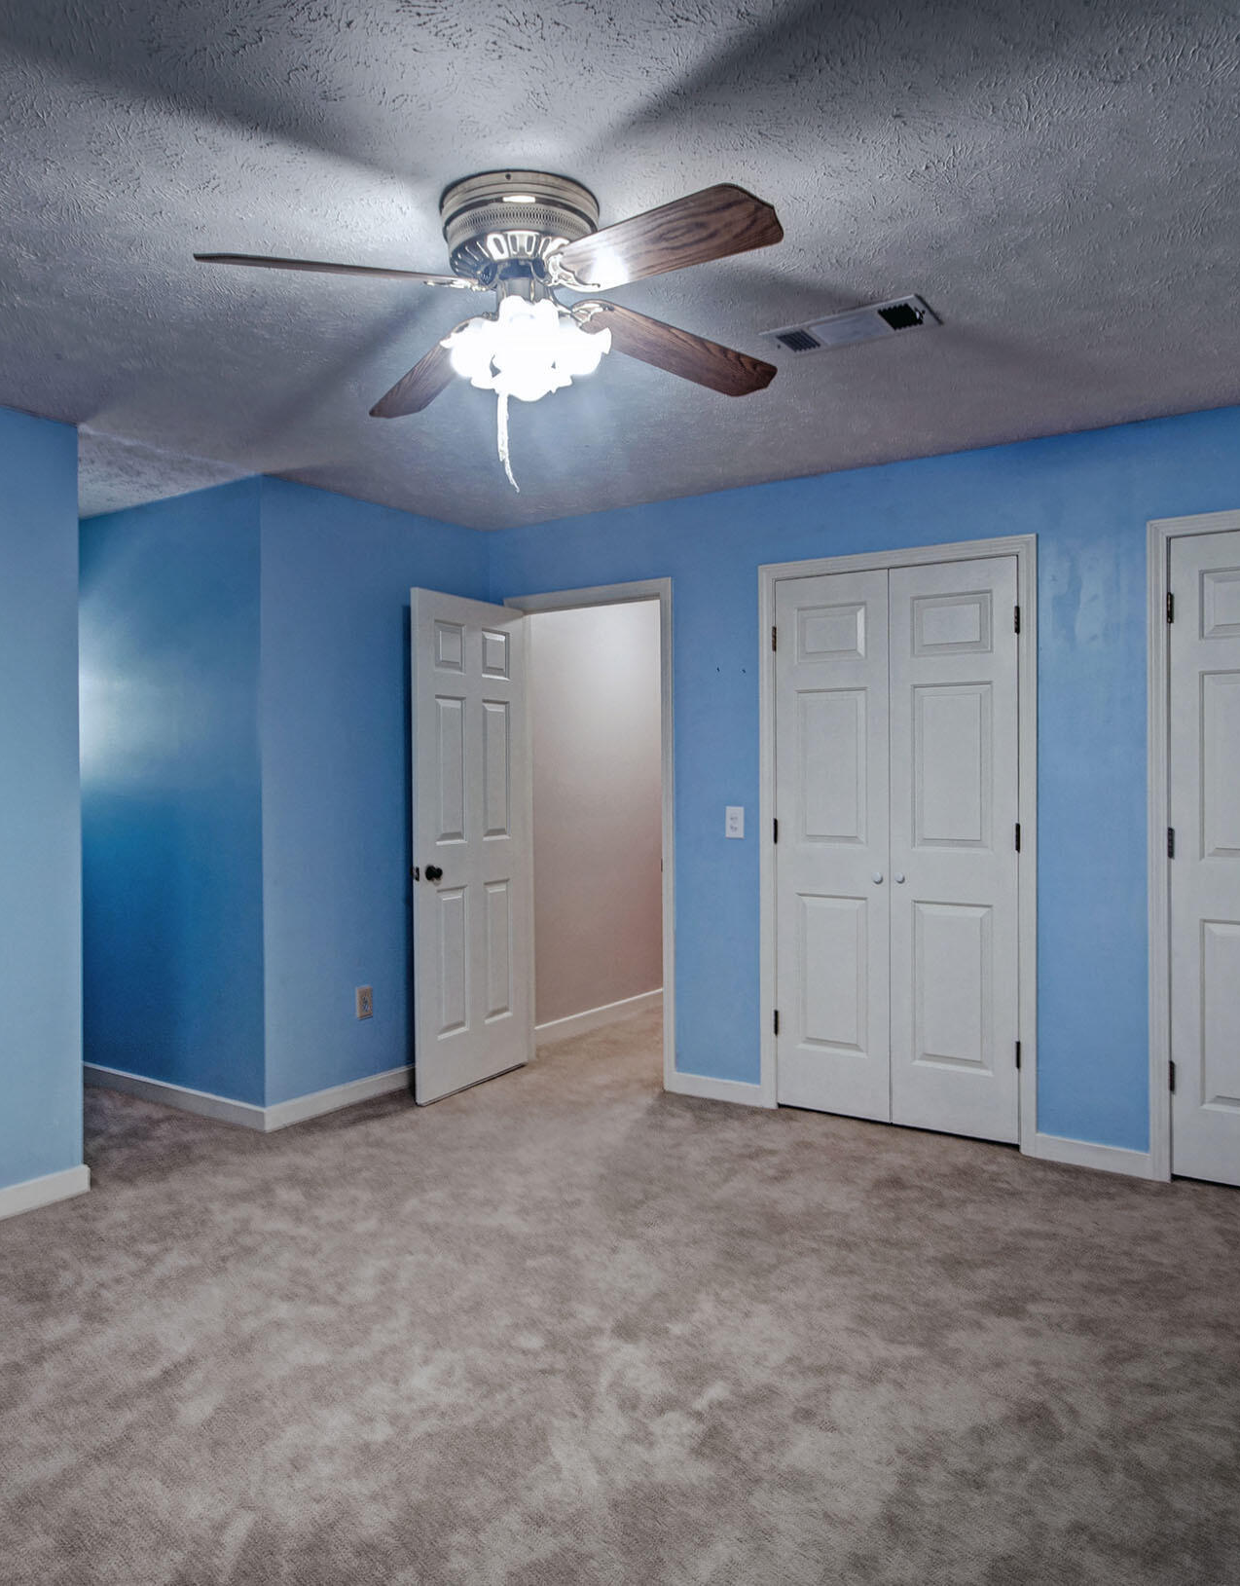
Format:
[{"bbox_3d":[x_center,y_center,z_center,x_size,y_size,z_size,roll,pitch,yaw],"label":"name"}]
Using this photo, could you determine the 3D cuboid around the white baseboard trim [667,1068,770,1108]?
[{"bbox_3d":[0.397,1.203,4.035,0.447,0.085,0.020,0,0,31],"label":"white baseboard trim"}]

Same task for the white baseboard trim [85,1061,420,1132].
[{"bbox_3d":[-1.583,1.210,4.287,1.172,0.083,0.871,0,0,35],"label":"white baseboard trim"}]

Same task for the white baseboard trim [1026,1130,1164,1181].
[{"bbox_3d":[1.576,1.204,3.316,0.406,0.085,0.020,0,0,31],"label":"white baseboard trim"}]

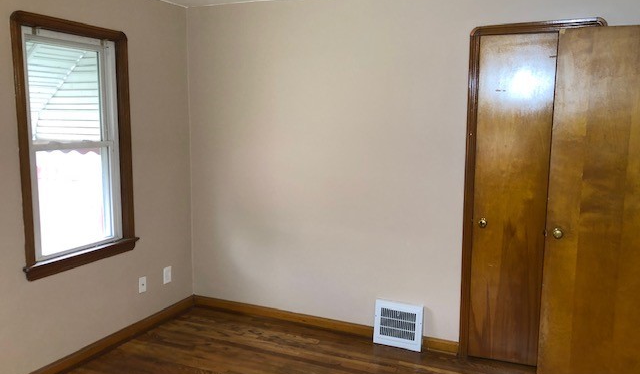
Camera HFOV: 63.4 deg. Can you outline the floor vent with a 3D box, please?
[{"bbox_3d":[0.544,0.949,3.567,0.333,0.310,0.062,4,8,24],"label":"floor vent"}]

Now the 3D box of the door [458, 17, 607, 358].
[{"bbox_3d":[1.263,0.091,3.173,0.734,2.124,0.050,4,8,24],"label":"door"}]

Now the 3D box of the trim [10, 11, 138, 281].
[{"bbox_3d":[-1.465,-0.247,3.163,0.070,1.477,0.865,4,8,24],"label":"trim"}]

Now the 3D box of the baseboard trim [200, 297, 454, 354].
[{"bbox_3d":[-0.070,1.011,3.873,2.156,0.099,0.025,4,8,24],"label":"baseboard trim"}]

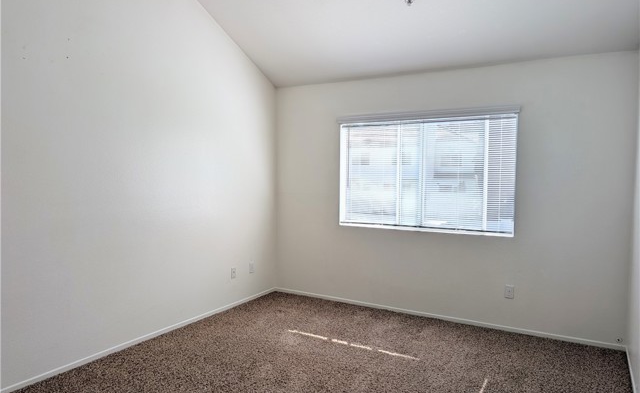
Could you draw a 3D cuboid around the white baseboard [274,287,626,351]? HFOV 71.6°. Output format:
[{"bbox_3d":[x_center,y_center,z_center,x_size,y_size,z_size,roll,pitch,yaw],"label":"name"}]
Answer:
[{"bbox_3d":[0.983,1.191,4.503,3.507,0.044,0.016,2,3,30],"label":"white baseboard"}]

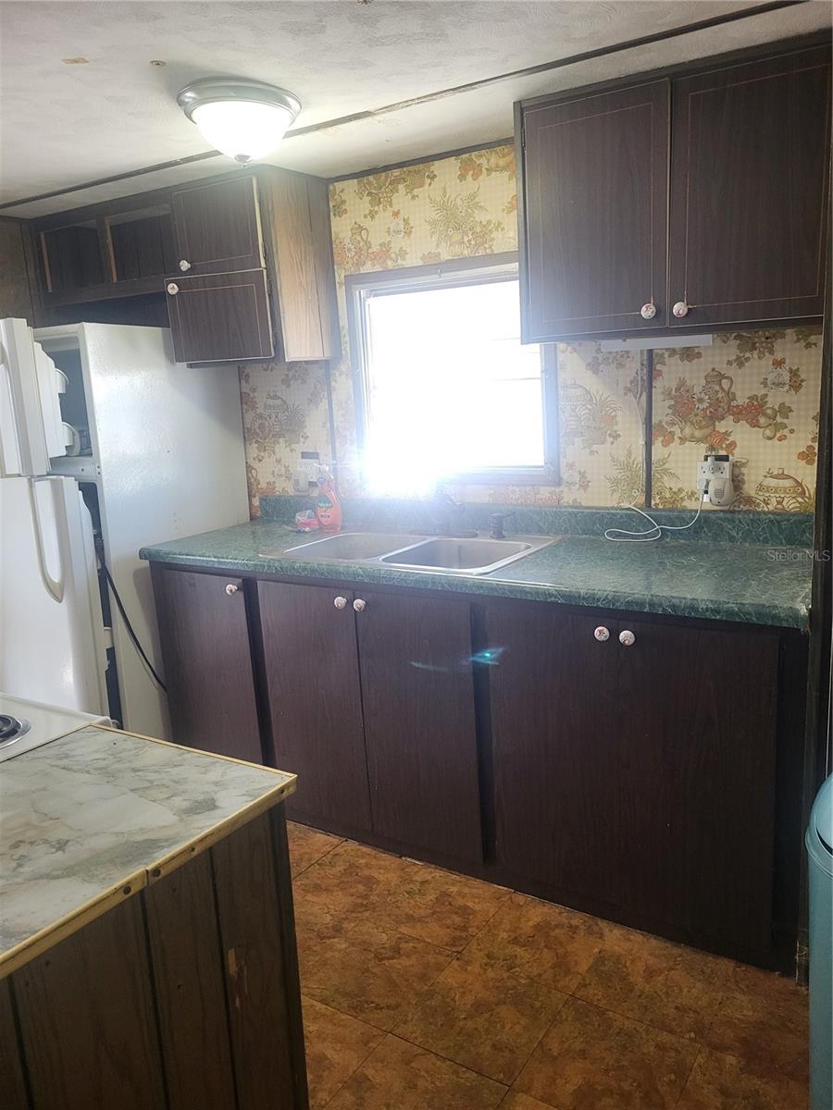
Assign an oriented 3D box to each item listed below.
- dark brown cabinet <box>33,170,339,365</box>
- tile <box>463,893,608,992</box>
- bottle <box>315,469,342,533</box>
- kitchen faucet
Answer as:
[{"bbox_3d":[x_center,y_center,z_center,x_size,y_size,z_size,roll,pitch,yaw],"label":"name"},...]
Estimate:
[{"bbox_3d":[-0.929,-1.047,3.263,1.270,0.636,0.335,5,14,32],"label":"dark brown cabinet"},{"bbox_3d":[0.319,1.019,2.206,0.300,0.008,0.305,5,15,33],"label":"tile"},{"bbox_3d":[-0.329,-0.207,3.091,0.090,0.244,0.060,2,13,21],"label":"bottle"},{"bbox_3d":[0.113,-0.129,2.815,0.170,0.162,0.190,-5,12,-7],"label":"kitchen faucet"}]

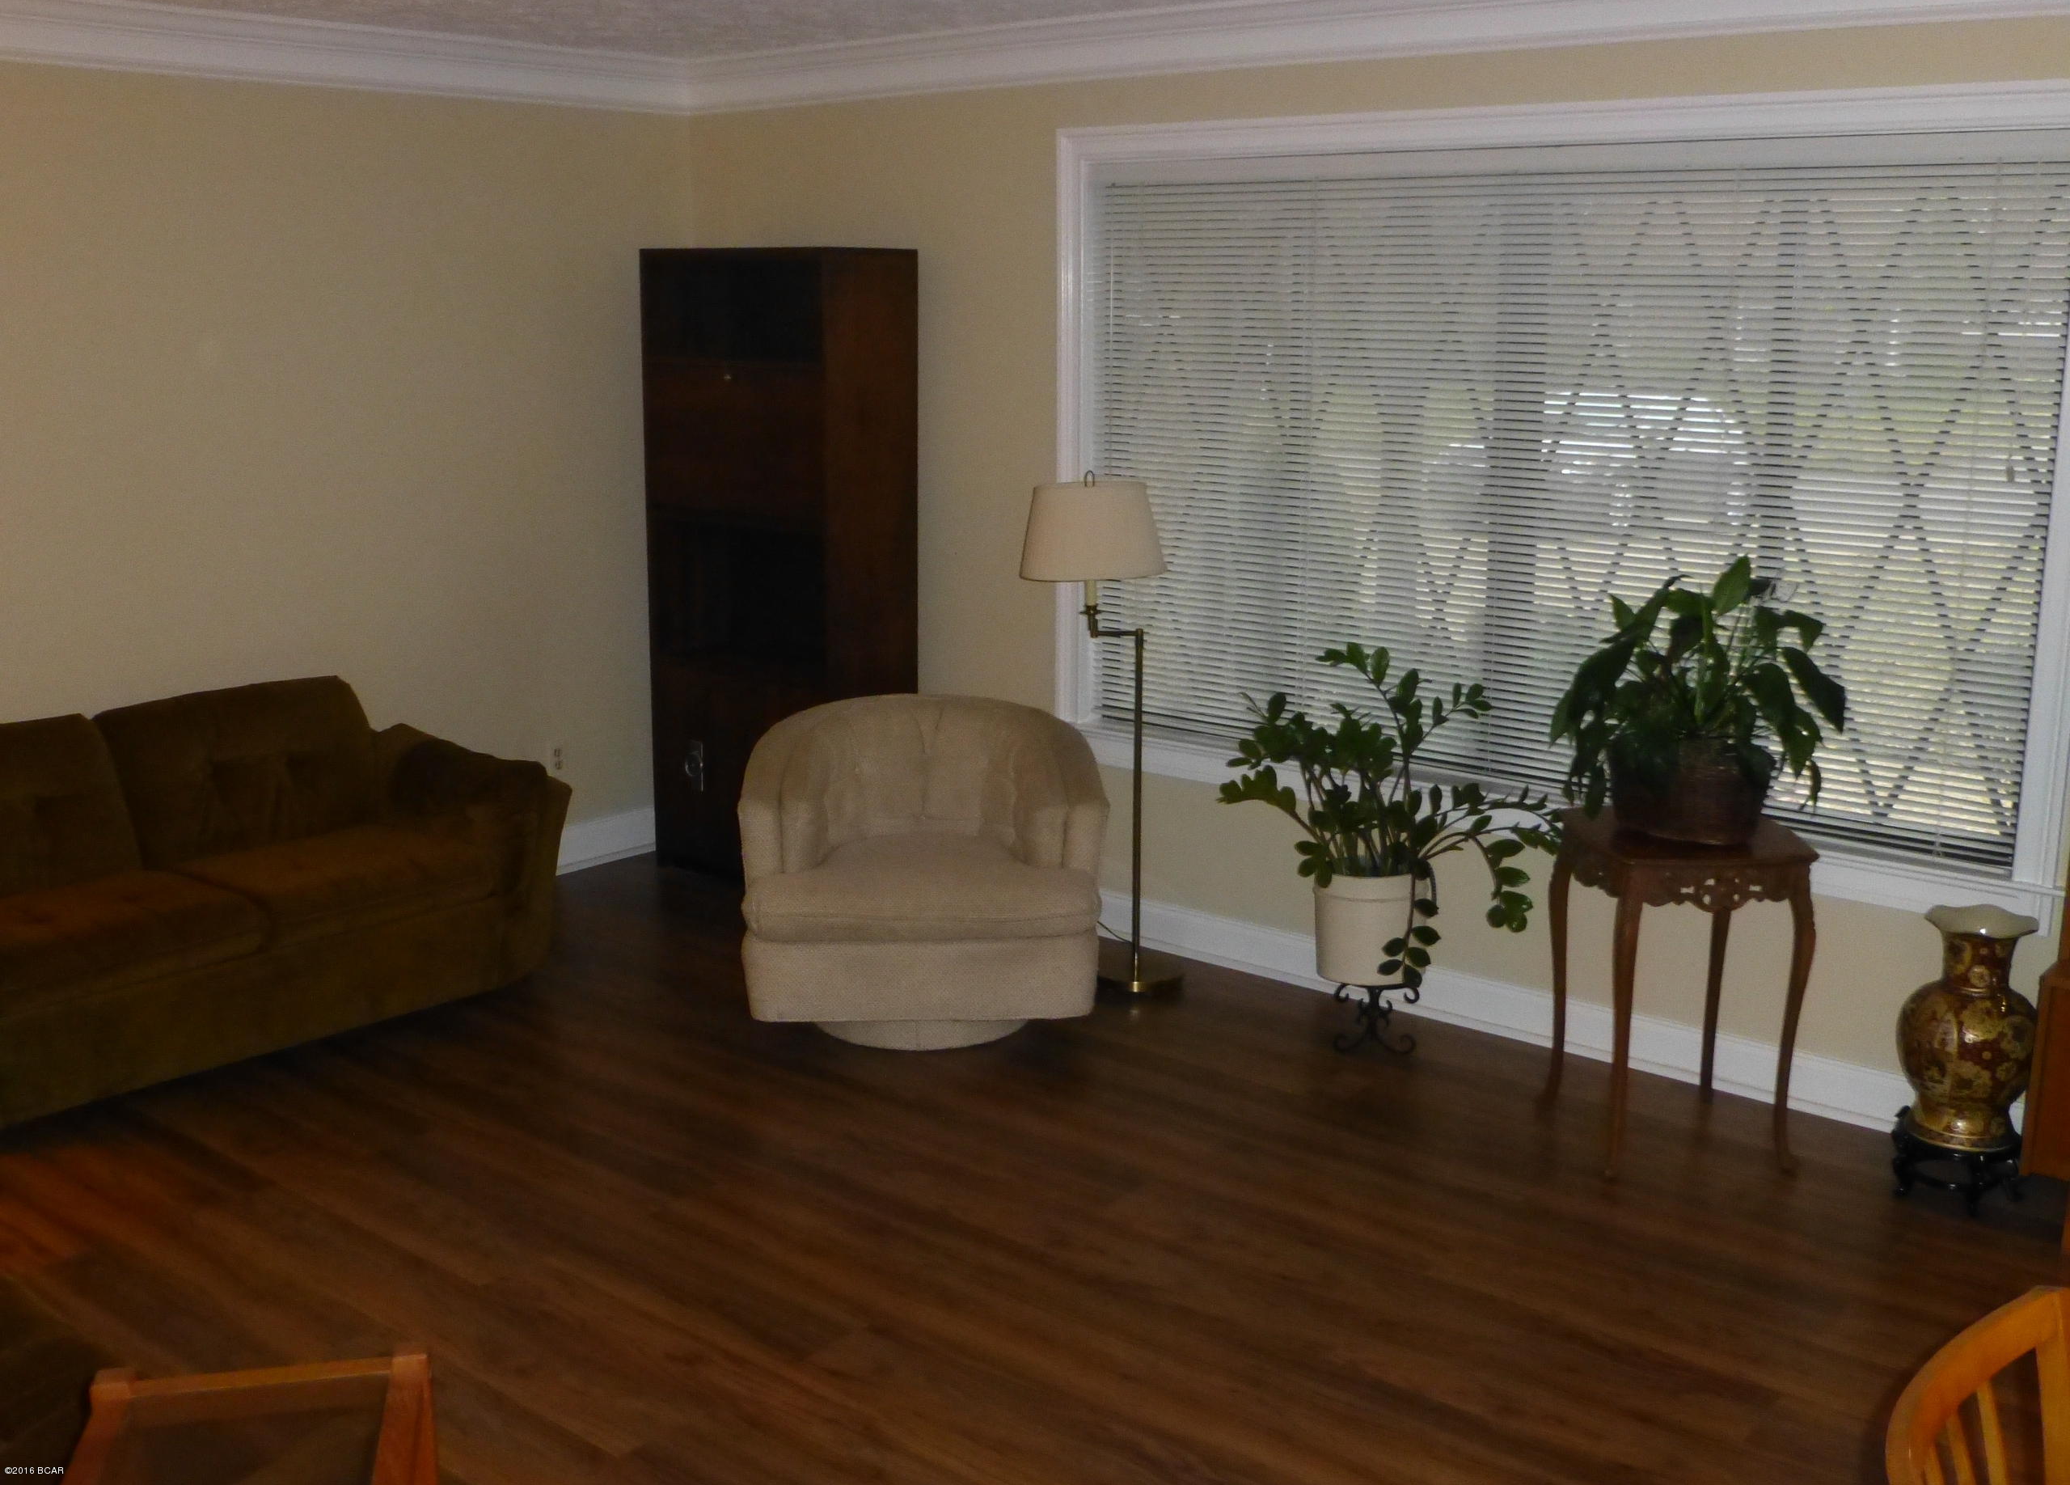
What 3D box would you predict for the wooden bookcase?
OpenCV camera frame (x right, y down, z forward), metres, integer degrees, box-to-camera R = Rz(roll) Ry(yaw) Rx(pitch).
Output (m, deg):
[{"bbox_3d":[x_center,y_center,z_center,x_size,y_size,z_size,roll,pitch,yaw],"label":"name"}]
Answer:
[{"bbox_3d":[-0.760,-0.494,5.986,0.743,1.861,0.342,10,17,38],"label":"wooden bookcase"}]

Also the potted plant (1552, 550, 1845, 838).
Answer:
[{"bbox_3d":[1.342,-0.098,4.123,0.569,0.565,0.522,4,14,18],"label":"potted plant"}]

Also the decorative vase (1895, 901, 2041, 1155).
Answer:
[{"bbox_3d":[1.845,0.557,4.019,0.257,0.450,0.257,6,14,25],"label":"decorative vase"}]

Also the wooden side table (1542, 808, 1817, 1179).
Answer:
[{"bbox_3d":[1.331,0.514,4.252,0.396,0.684,0.396,-1,13,-6],"label":"wooden side table"}]

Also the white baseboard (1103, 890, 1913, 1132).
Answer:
[{"bbox_3d":[1.004,0.620,5.004,2.430,0.139,0.025,10,17,38],"label":"white baseboard"}]

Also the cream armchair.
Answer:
[{"bbox_3d":[-0.287,0.306,5.036,0.850,0.731,0.747,-1,13,-3],"label":"cream armchair"}]

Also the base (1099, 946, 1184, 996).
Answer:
[{"bbox_3d":[0.265,0.602,5.325,0.254,0.026,0.254,1,13,3],"label":"base"}]

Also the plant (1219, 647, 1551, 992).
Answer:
[{"bbox_3d":[0.814,0.164,4.722,0.779,0.774,0.648,2,13,10],"label":"plant"}]

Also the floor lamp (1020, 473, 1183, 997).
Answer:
[{"bbox_3d":[0.179,-0.027,5.184,0.427,1.314,0.360,1,13,3],"label":"floor lamp"}]

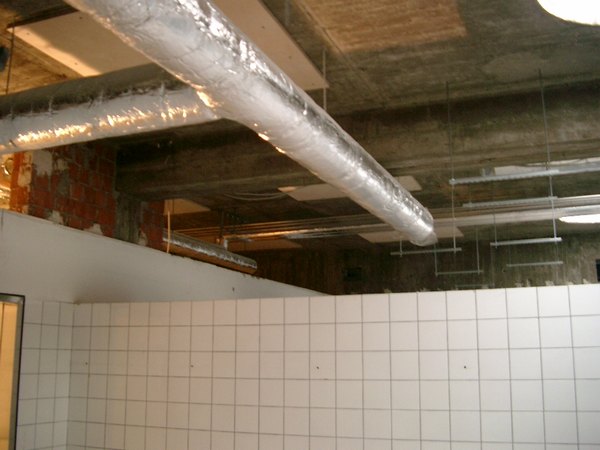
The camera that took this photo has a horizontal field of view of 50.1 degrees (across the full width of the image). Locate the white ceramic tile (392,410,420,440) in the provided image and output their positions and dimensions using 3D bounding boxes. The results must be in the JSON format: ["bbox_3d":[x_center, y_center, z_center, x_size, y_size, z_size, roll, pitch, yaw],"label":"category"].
[{"bbox_3d":[0.548,1.032,3.300,0.150,0.150,0.009,-5,-13,21],"label":"white ceramic tile"}]

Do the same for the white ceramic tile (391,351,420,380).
[{"bbox_3d":[0.551,0.737,3.366,0.150,0.150,0.010,-5,-13,21],"label":"white ceramic tile"}]

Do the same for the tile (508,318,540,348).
[{"bbox_3d":[1.110,0.537,3.179,0.150,0.150,0.010,-5,-13,21],"label":"tile"}]

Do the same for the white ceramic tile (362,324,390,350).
[{"bbox_3d":[0.405,0.594,3.418,0.150,0.150,0.010,-5,-13,21],"label":"white ceramic tile"}]

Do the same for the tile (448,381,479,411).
[{"bbox_3d":[0.820,0.849,3.195,0.150,0.150,0.010,-5,-13,21],"label":"tile"}]

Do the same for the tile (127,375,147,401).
[{"bbox_3d":[-0.999,1.001,3.933,0.150,0.150,0.010,-5,-13,21],"label":"tile"}]

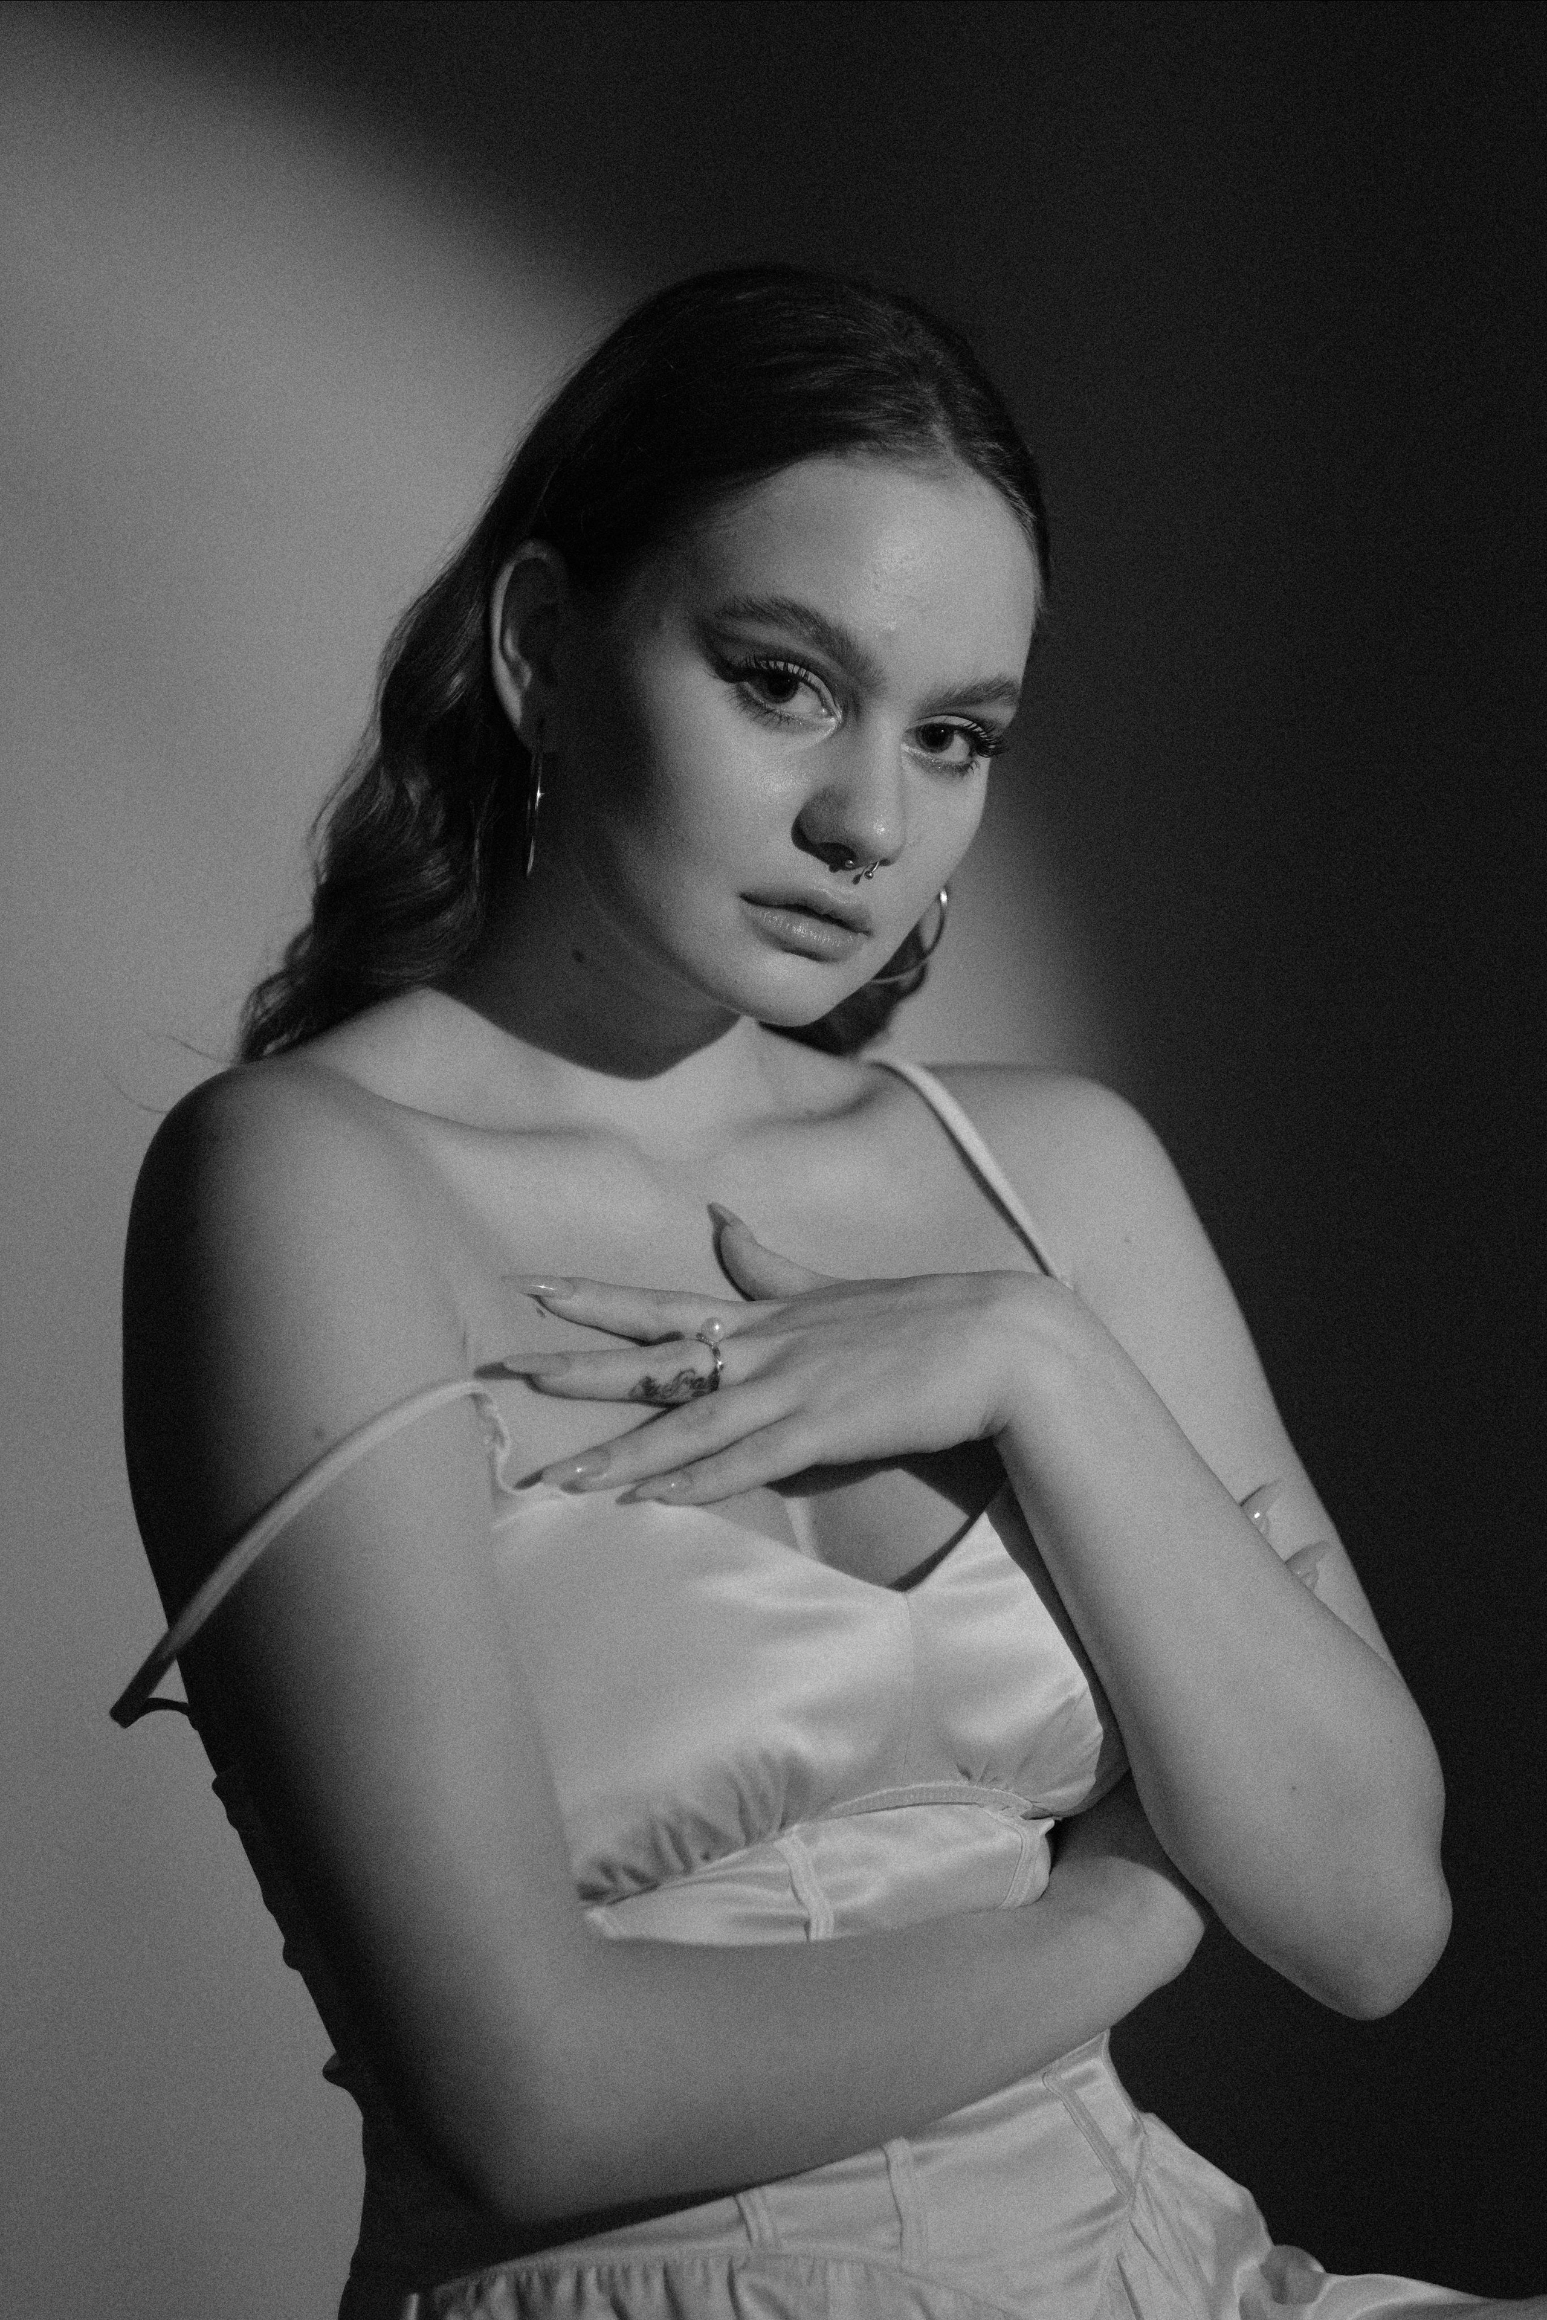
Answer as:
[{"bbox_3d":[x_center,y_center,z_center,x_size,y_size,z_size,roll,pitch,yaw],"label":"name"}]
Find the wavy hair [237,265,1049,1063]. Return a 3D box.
[{"bbox_3d":[-0.043,-0.154,1.740,0.200,0.265,0.215,2,8,-34],"label":"wavy hair"}]

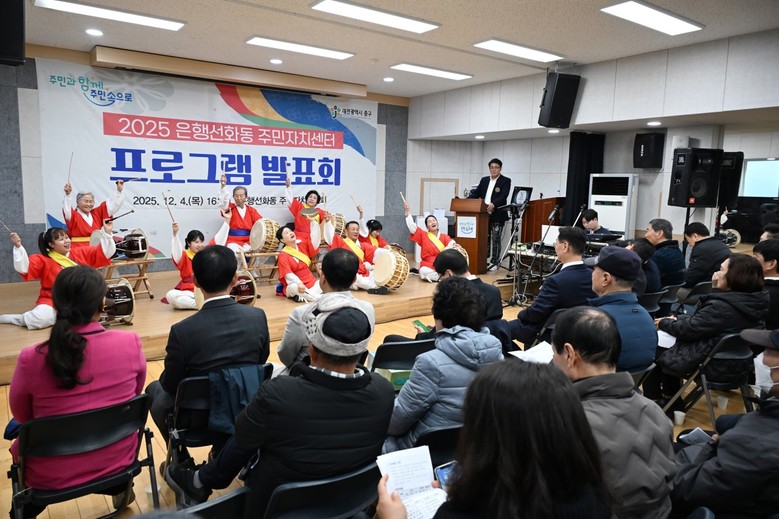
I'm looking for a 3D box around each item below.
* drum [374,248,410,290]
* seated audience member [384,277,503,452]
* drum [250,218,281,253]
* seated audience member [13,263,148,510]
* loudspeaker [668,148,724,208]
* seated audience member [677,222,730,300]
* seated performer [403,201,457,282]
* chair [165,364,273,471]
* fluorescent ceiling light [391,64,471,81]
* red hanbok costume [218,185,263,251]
[{"bbox_3d":[0.031,0.131,6.470,0.250,0.450,0.450,12,0,-36],"label":"drum"},{"bbox_3d":[0.200,0.610,2.300,0.520,1.160,0.720,-2,9,-23],"label":"seated audience member"},{"bbox_3d":[-1.552,-0.300,6.500,0.290,0.410,0.400,-7,12,-44],"label":"drum"},{"bbox_3d":[-1.277,0.597,2.174,0.480,1.220,0.740,-6,11,-39],"label":"seated audience member"},{"bbox_3d":[3.654,-0.973,6.200,0.420,0.670,0.390,-1,8,-11],"label":"loudspeaker"},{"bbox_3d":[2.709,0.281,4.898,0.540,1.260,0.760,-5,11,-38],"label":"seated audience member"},{"bbox_3d":[0.557,-0.269,7.110,0.710,1.080,0.600,-3,9,-25],"label":"seated performer"},{"bbox_3d":[-0.841,0.846,2.497,0.460,0.770,0.480,-5,10,-35],"label":"chair"},{"bbox_3d":[0.631,-2.678,7.425,1.300,0.060,0.320,-5,10,-35],"label":"fluorescent ceiling light"},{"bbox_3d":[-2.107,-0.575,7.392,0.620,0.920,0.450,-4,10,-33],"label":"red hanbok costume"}]

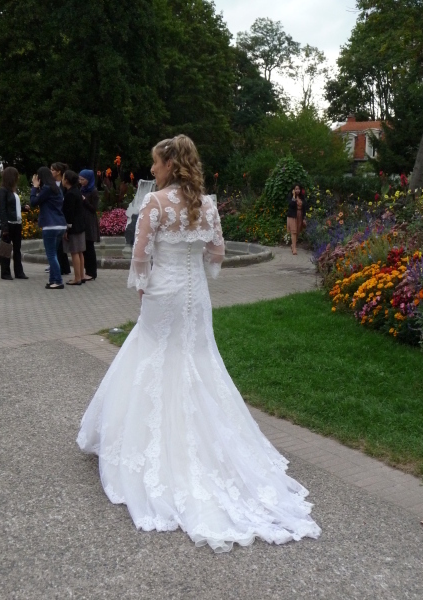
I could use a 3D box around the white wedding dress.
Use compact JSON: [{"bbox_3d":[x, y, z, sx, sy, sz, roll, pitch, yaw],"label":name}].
[{"bbox_3d":[-0.110,0.180,3.370,1.080,1.430,1.420,-2,10,-11],"label":"white wedding dress"}]

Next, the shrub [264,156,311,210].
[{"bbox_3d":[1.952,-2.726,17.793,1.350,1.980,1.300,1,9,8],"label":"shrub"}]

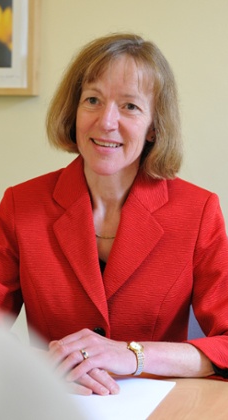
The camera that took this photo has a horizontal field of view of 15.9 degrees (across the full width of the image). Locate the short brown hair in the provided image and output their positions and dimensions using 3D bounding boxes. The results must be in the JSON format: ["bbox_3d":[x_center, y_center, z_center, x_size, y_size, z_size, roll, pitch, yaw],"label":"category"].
[{"bbox_3d":[0.007,-0.175,1.340,0.222,0.222,0.230,9,6,11],"label":"short brown hair"}]

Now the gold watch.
[{"bbox_3d":[0.031,0.220,1.210,0.025,0.050,0.057,-2,28,-30],"label":"gold watch"}]

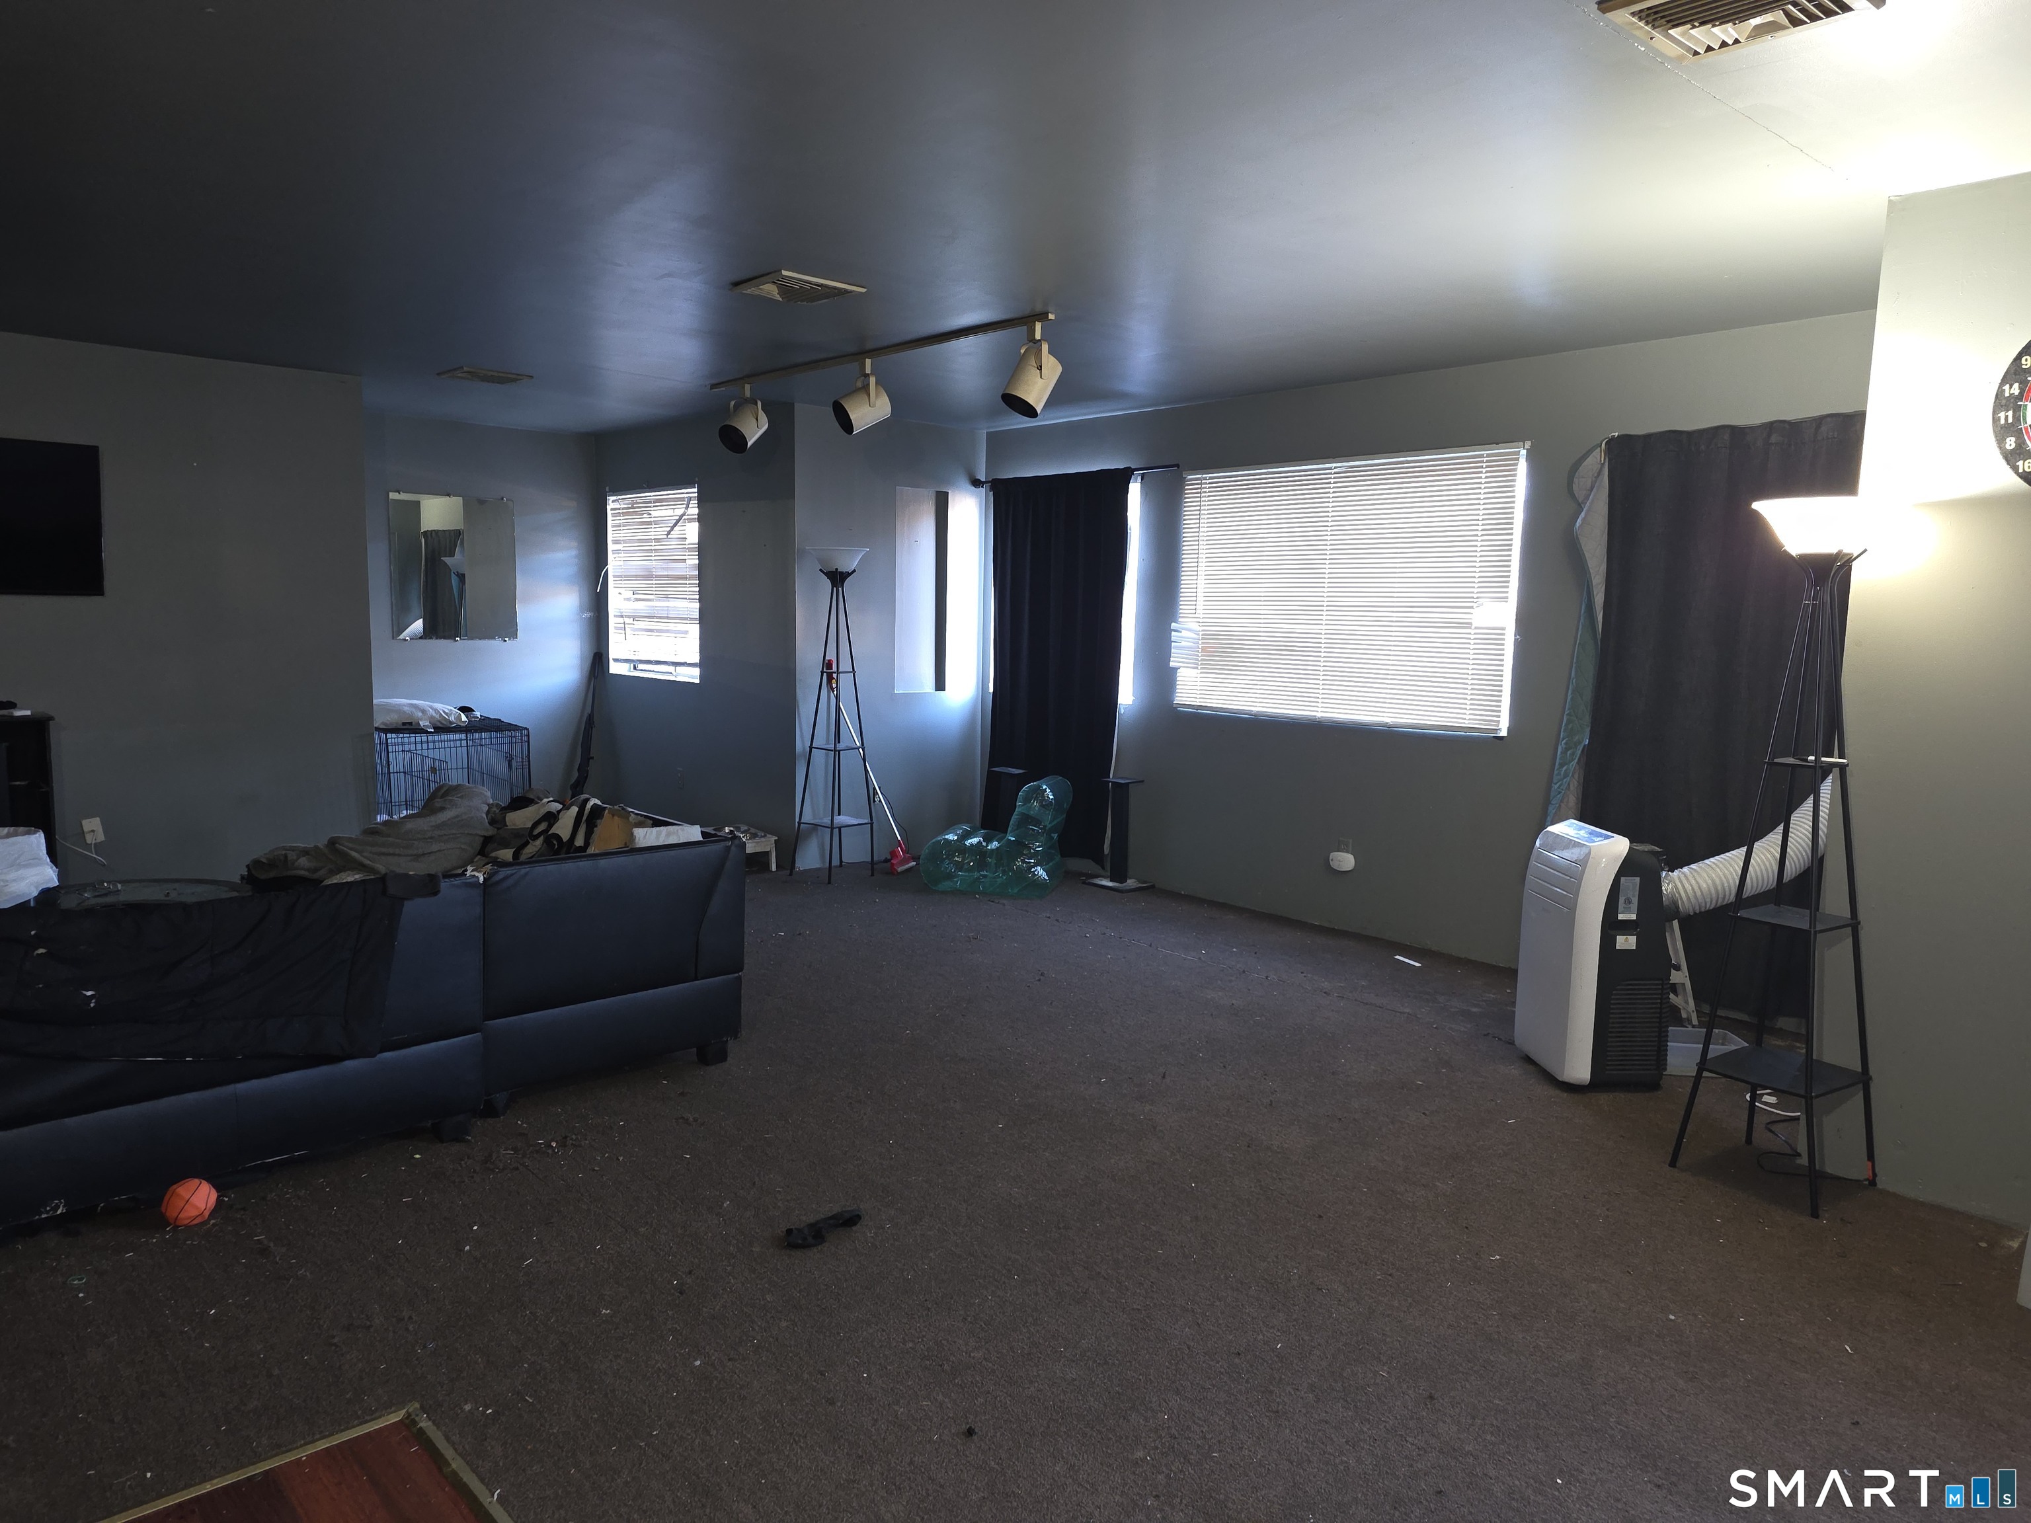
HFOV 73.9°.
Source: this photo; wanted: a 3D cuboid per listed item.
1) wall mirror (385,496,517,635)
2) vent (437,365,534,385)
[{"bbox_3d":[-3.385,-1.167,8.169,0.743,0.859,0.020,-4,8,-42],"label":"wall mirror"},{"bbox_3d":[-2.484,-1.810,6.315,0.324,0.025,0.324,-4,8,-42],"label":"vent"}]

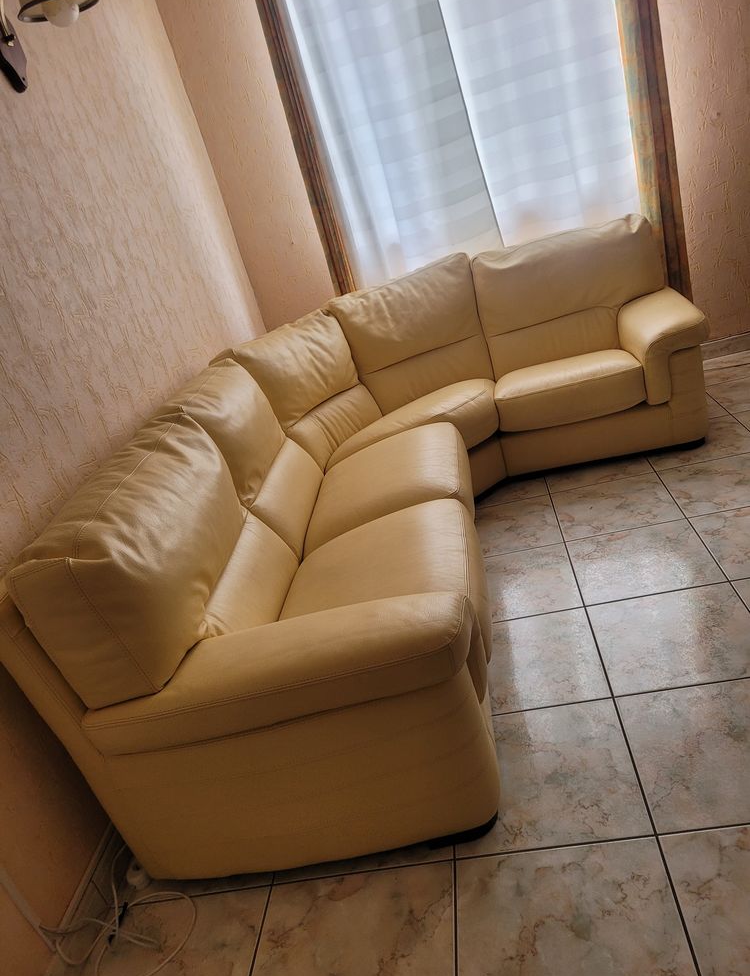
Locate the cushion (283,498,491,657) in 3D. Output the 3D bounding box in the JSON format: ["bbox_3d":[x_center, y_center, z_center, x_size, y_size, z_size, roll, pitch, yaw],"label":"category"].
[{"bbox_3d":[0.008,0.297,2.045,0.602,0.206,0.611,-13,22,11],"label":"cushion"}]

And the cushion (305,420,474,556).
[{"bbox_3d":[0.062,0.024,2.588,0.566,0.205,0.615,-15,22,12],"label":"cushion"}]

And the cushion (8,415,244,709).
[{"bbox_3d":[-0.509,0.123,1.828,0.238,0.361,0.771,-21,21,14],"label":"cushion"}]

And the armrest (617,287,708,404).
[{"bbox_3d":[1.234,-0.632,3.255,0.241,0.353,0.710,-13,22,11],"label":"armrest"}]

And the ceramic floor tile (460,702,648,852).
[{"bbox_3d":[0.384,0.656,1.724,0.405,0.010,0.405,-12,22,11],"label":"ceramic floor tile"}]

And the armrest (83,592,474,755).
[{"bbox_3d":[-0.189,0.370,1.585,0.808,0.185,0.232,-13,22,11],"label":"armrest"}]

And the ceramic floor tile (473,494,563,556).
[{"bbox_3d":[0.507,0.167,2.981,0.430,0.010,0.430,-13,22,11],"label":"ceramic floor tile"}]

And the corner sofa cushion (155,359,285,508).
[{"bbox_3d":[-0.524,-0.191,2.541,0.215,0.378,0.602,-22,20,14],"label":"corner sofa cushion"}]

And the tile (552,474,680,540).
[{"bbox_3d":[0.879,0.068,2.768,0.405,0.010,0.405,-12,22,11],"label":"tile"}]

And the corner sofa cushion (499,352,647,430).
[{"bbox_3d":[0.825,-0.469,3.293,0.611,0.215,0.585,-13,22,11],"label":"corner sofa cushion"}]

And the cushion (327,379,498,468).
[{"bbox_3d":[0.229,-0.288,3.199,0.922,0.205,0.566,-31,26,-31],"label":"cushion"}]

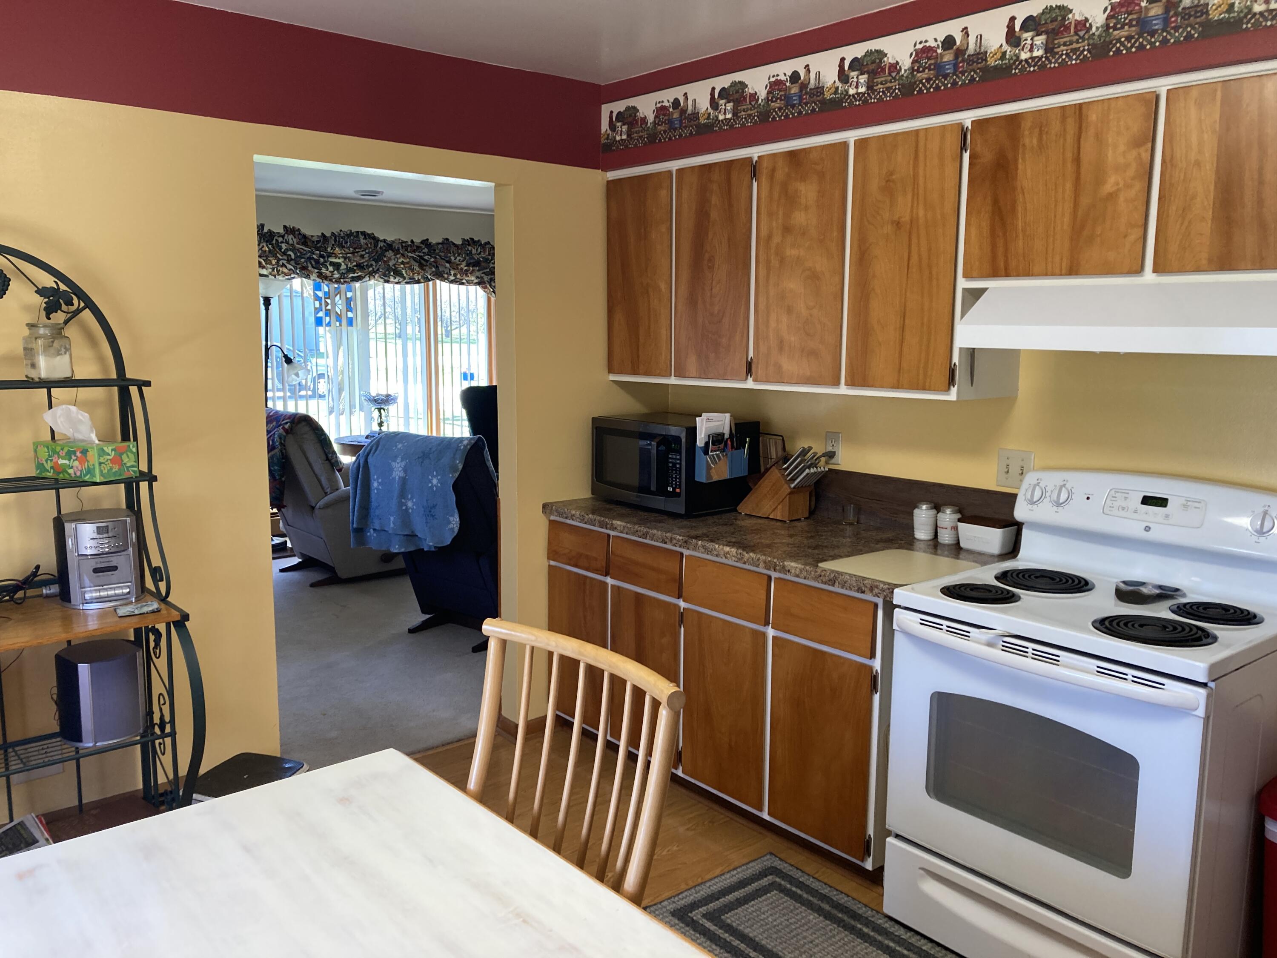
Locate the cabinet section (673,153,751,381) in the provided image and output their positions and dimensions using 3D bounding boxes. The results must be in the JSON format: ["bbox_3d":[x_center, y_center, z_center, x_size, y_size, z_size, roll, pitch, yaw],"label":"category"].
[{"bbox_3d":[0.378,-0.727,3.673,0.337,0.737,0.376,-7,11,-40],"label":"cabinet section"}]

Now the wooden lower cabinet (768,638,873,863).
[{"bbox_3d":[0.688,0.740,3.099,0.500,0.560,0.358,-7,11,-40],"label":"wooden lower cabinet"}]

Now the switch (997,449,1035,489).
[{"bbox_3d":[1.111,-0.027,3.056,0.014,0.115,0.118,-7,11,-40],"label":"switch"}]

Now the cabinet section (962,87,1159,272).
[{"bbox_3d":[1.175,-0.739,2.723,0.337,0.426,0.491,-7,11,-40],"label":"cabinet section"}]

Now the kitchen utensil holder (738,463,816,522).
[{"bbox_3d":[0.477,0.034,3.639,0.120,0.190,0.250,-7,11,-40],"label":"kitchen utensil holder"}]

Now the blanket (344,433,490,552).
[{"bbox_3d":[-0.992,0.056,5.022,0.830,0.590,0.360,7,11,37],"label":"blanket"}]

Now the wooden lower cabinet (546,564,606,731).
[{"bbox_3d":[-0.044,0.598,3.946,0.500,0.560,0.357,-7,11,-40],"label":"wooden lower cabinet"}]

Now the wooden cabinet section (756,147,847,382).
[{"bbox_3d":[0.633,-0.681,3.377,0.337,0.737,0.376,-7,11,-40],"label":"wooden cabinet section"}]

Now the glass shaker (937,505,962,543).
[{"bbox_3d":[0.958,0.141,3.186,0.073,0.112,0.073,-7,11,-40],"label":"glass shaker"}]

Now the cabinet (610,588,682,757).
[{"bbox_3d":[0.196,0.644,3.668,0.500,0.560,0.355,-7,11,-40],"label":"cabinet"}]

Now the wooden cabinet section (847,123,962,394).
[{"bbox_3d":[0.884,-0.637,3.085,0.337,0.737,0.375,-7,11,-40],"label":"wooden cabinet section"}]

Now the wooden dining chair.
[{"bbox_3d":[-0.278,0.827,1.820,0.550,0.970,0.540,-7,11,-40],"label":"wooden dining chair"}]

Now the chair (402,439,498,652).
[{"bbox_3d":[-0.786,0.256,5.304,0.850,1.055,0.950,7,11,37],"label":"chair"}]

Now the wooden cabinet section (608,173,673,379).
[{"bbox_3d":[0.129,-0.771,3.963,0.337,0.737,0.375,-7,11,-40],"label":"wooden cabinet section"}]

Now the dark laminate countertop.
[{"bbox_3d":[0.390,0.173,3.458,0.630,0.042,1.568,-7,11,-40],"label":"dark laminate countertop"}]

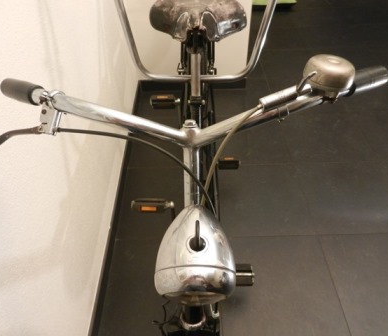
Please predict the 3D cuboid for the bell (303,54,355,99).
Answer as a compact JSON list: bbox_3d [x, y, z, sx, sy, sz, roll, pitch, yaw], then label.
[{"bbox_3d":[0.180,-0.120,0.432,0.065,0.046,0.065,-1,45,0],"label":"bell"}]

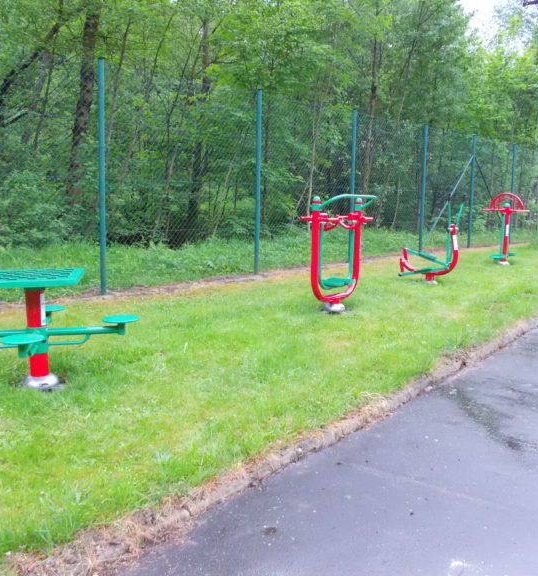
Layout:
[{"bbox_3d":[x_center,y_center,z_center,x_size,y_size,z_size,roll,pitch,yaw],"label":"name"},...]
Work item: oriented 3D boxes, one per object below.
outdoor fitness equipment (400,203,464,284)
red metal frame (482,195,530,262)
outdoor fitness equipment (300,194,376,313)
[{"bbox_3d":[2.733,-0.835,10.880,0.960,1.213,0.450,8,10,40],"label":"outdoor fitness equipment"},{"bbox_3d":[5.305,-1.331,14.491,1.080,1.581,0.850,8,10,40],"label":"red metal frame"},{"bbox_3d":[0.890,-0.441,8.117,0.560,1.450,1.020,8,10,40],"label":"outdoor fitness equipment"}]

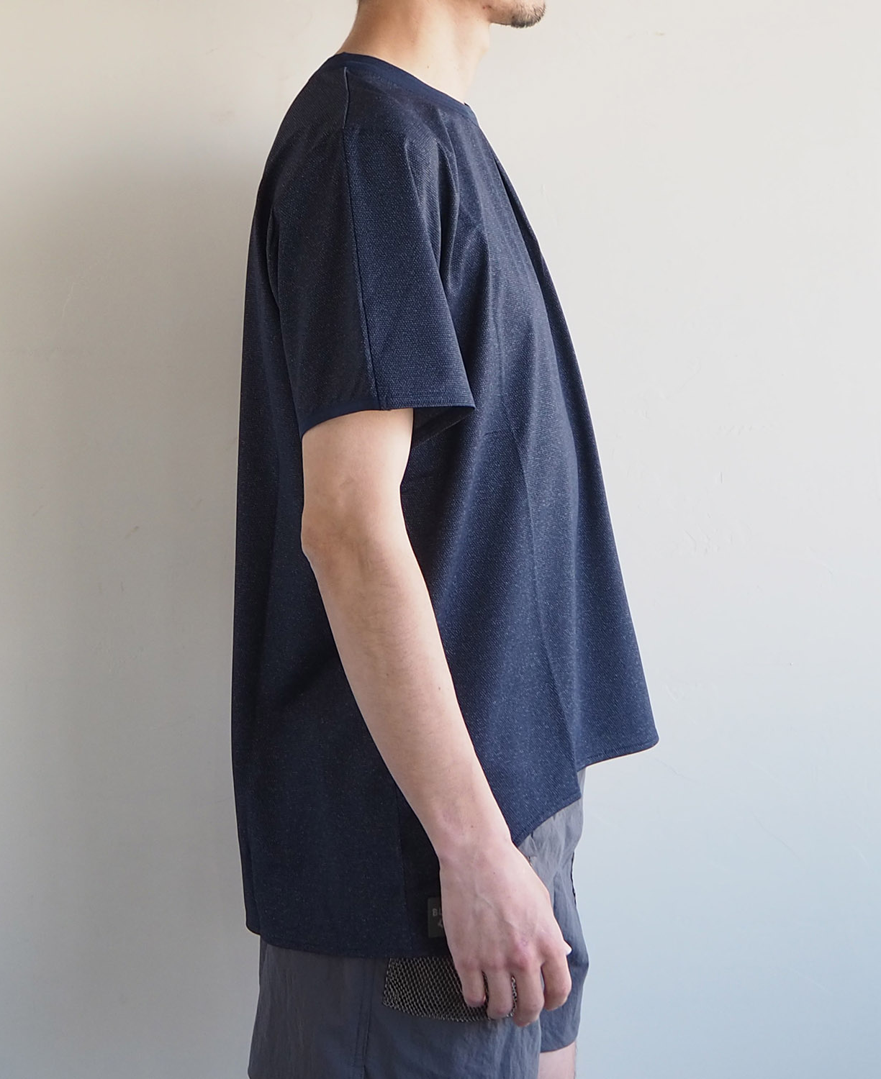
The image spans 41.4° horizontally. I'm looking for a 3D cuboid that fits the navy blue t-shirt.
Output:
[{"bbox_3d":[0.005,-0.050,1.130,0.390,0.780,0.490,0,0,4],"label":"navy blue t-shirt"}]

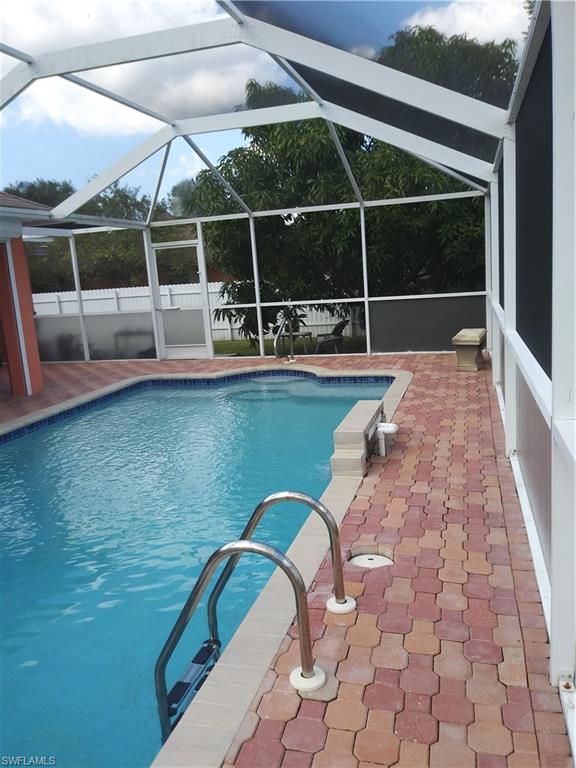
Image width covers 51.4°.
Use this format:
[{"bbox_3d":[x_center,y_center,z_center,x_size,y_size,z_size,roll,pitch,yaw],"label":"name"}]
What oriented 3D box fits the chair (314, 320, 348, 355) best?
[{"bbox_3d":[0.896,-0.894,12.333,0.700,0.790,0.610,-4,10,-3],"label":"chair"}]

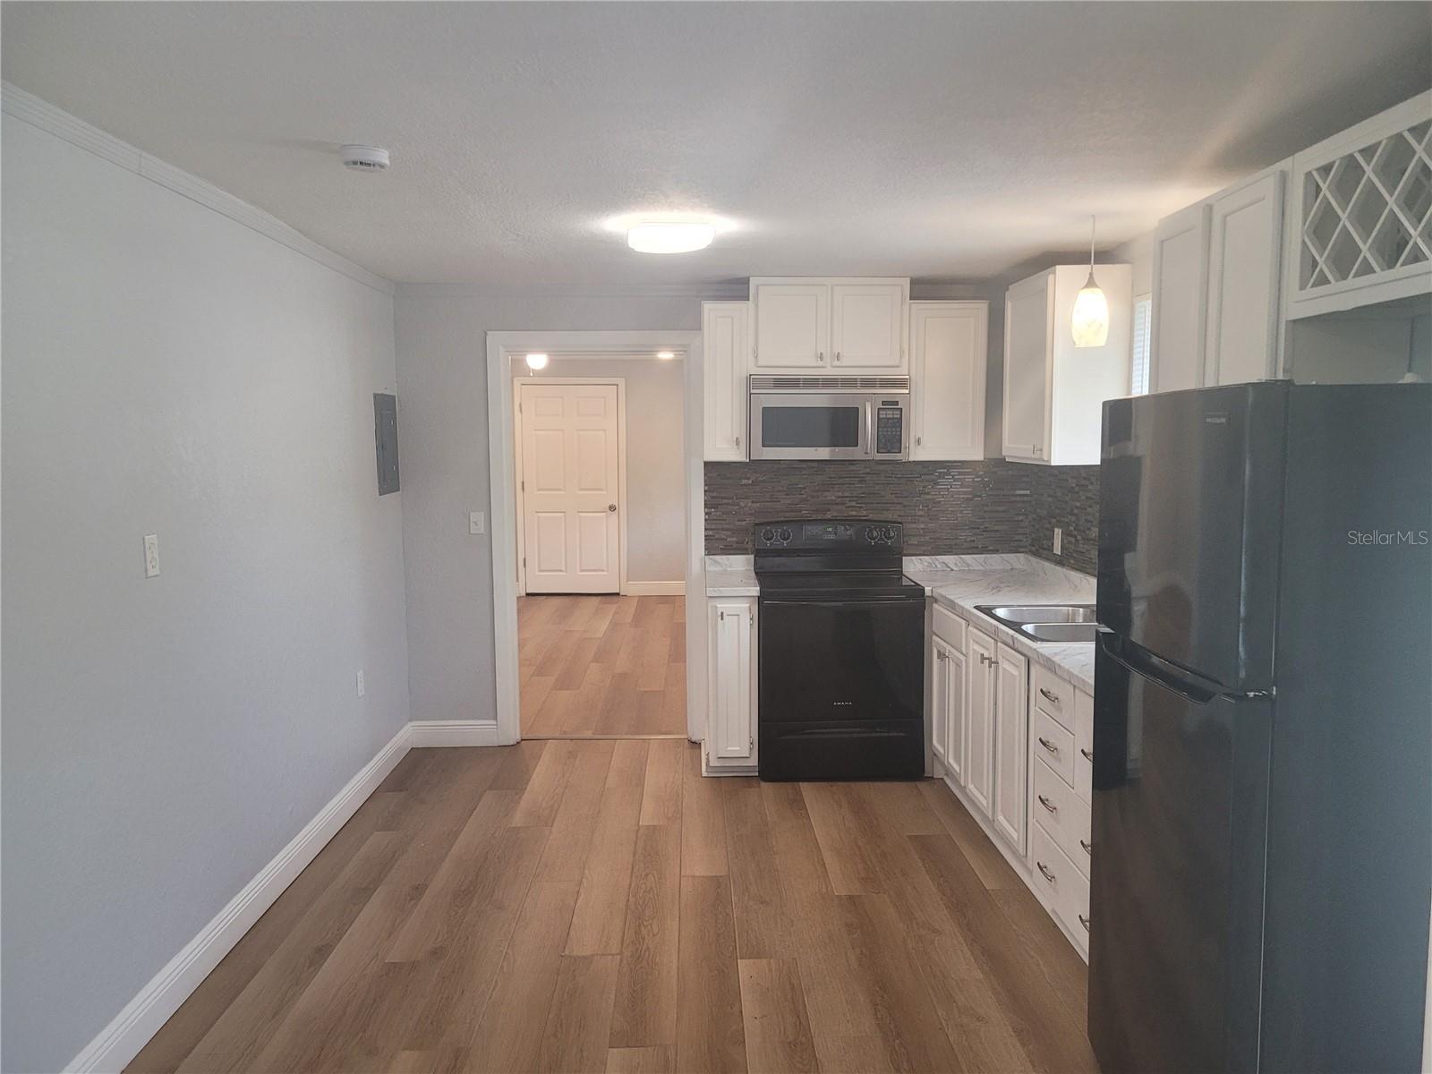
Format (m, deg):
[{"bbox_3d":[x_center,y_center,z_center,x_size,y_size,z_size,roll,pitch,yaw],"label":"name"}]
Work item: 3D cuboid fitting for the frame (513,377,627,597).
[{"bbox_3d":[-1.401,-0.482,10.448,1.071,2.107,0.120,-1,5,-1],"label":"frame"}]

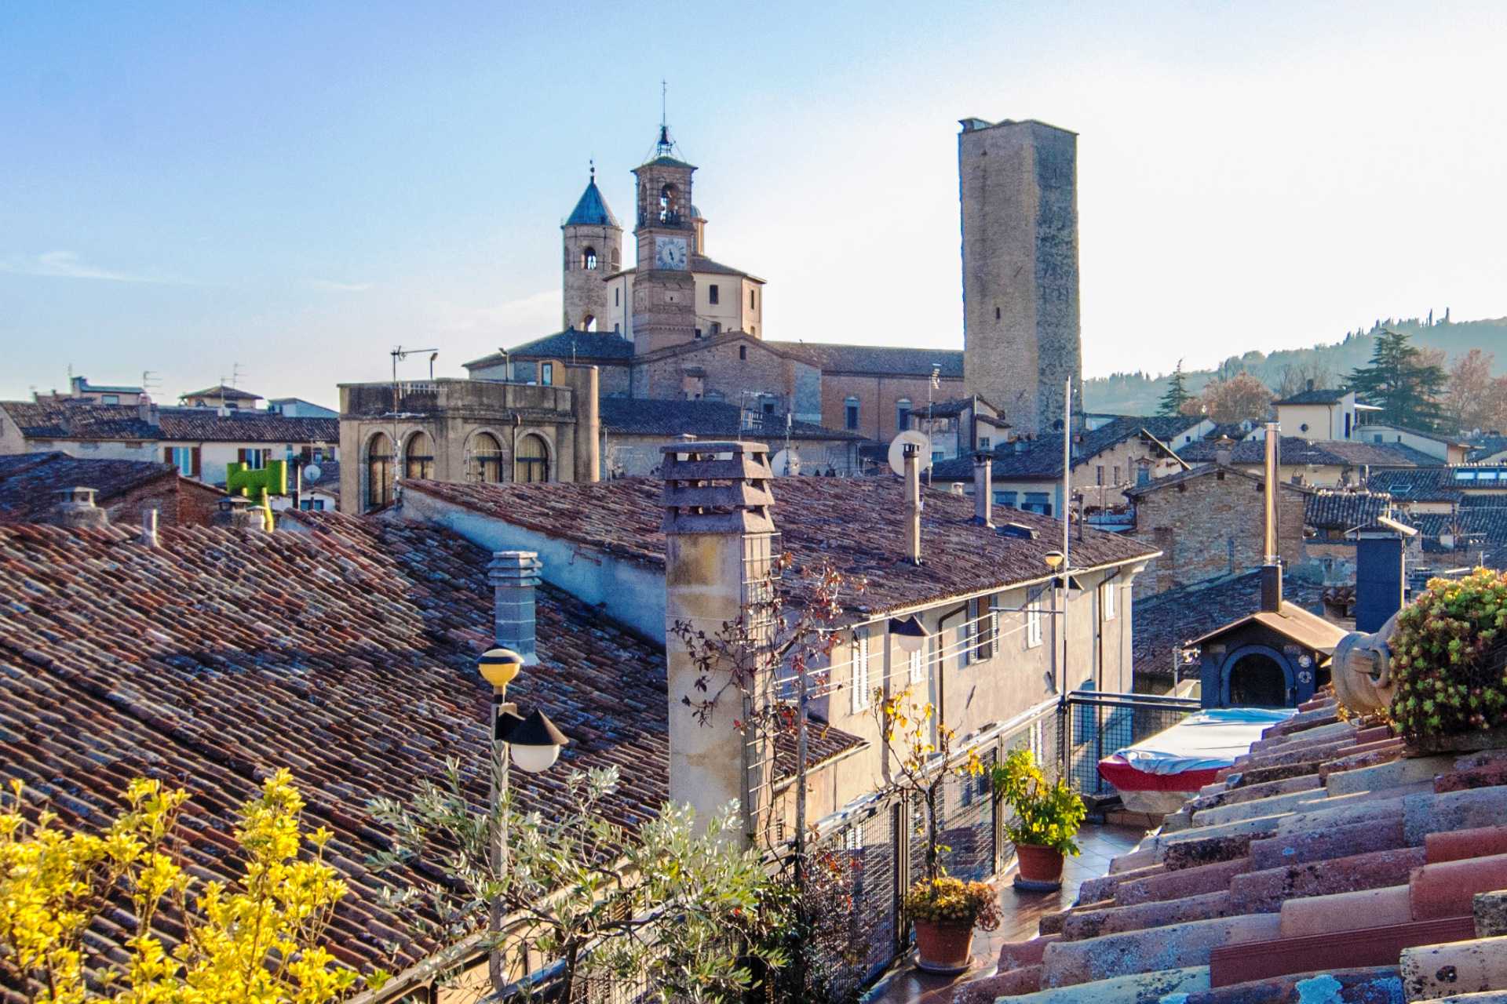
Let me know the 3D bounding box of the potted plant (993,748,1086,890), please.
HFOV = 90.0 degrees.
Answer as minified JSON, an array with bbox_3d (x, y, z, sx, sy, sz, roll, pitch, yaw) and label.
[{"bbox_3d":[2.203,2.439,5.800,0.700,1.060,0.680,0,1,0],"label":"potted plant"}]

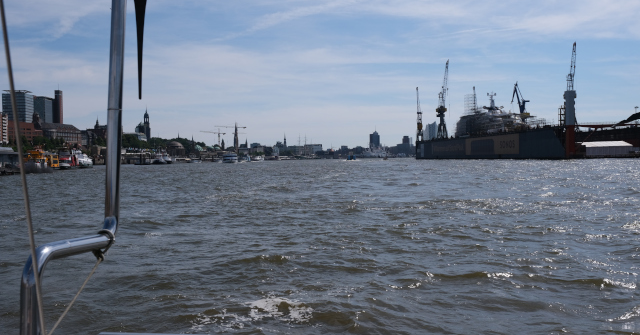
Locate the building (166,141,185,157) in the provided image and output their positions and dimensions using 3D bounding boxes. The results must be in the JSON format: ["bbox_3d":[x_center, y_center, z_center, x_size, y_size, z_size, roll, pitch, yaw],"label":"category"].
[{"bbox_3d":[-167.830,-20.470,706.000,21.000,19.500,21.000,-1,1,18],"label":"building"}]

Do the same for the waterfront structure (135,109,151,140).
[{"bbox_3d":[-450.920,-91.720,1540.000,46.000,130.000,65.000,-1,1,-27],"label":"waterfront structure"}]

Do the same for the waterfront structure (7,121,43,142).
[{"bbox_3d":[-324.040,-35.630,664.000,20.000,27.500,42.000,0,1,25],"label":"waterfront structure"}]

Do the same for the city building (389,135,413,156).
[{"bbox_3d":[313.900,-80.730,2300.000,75.000,73.000,50.000,-1,1,7],"label":"city building"}]

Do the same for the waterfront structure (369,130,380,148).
[{"bbox_3d":[174.550,-76.300,1915.000,31.000,82.000,31.000,-1,1,5],"label":"waterfront structure"}]

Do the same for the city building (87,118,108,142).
[{"bbox_3d":[-266.820,-42.440,745.000,20.000,37.000,52.000,0,1,21],"label":"city building"}]

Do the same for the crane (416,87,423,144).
[{"bbox_3d":[105.660,-56.520,640.000,7.500,58.000,15.000,-1,1,12],"label":"crane"}]

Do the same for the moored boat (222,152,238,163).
[{"bbox_3d":[-67.370,-6.930,455.000,9.500,7.800,32.000,-1,1,-9],"label":"moored boat"}]

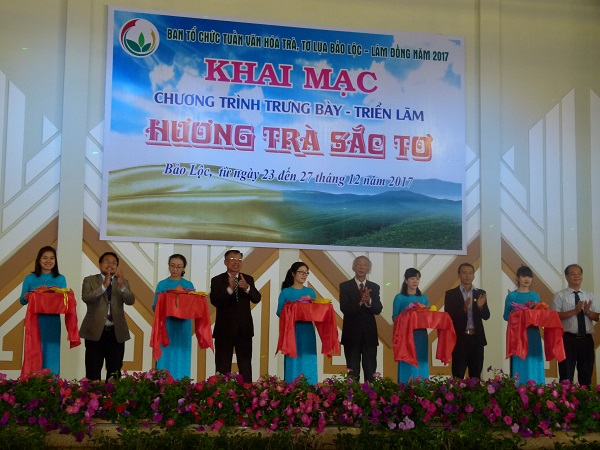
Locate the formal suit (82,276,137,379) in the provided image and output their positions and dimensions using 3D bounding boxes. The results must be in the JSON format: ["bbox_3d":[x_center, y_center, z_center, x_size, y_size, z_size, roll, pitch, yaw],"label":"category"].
[{"bbox_3d":[-1.873,1.158,10.445,0.480,1.371,0.370,3,-7,-19],"label":"formal suit"}]

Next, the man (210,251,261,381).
[{"bbox_3d":[-0.660,1.096,10.946,0.500,1.703,0.420,2,-8,-9],"label":"man"}]

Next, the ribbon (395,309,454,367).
[{"bbox_3d":[1.255,1.133,11.010,0.600,0.582,0.380,3,-7,-18],"label":"ribbon"}]

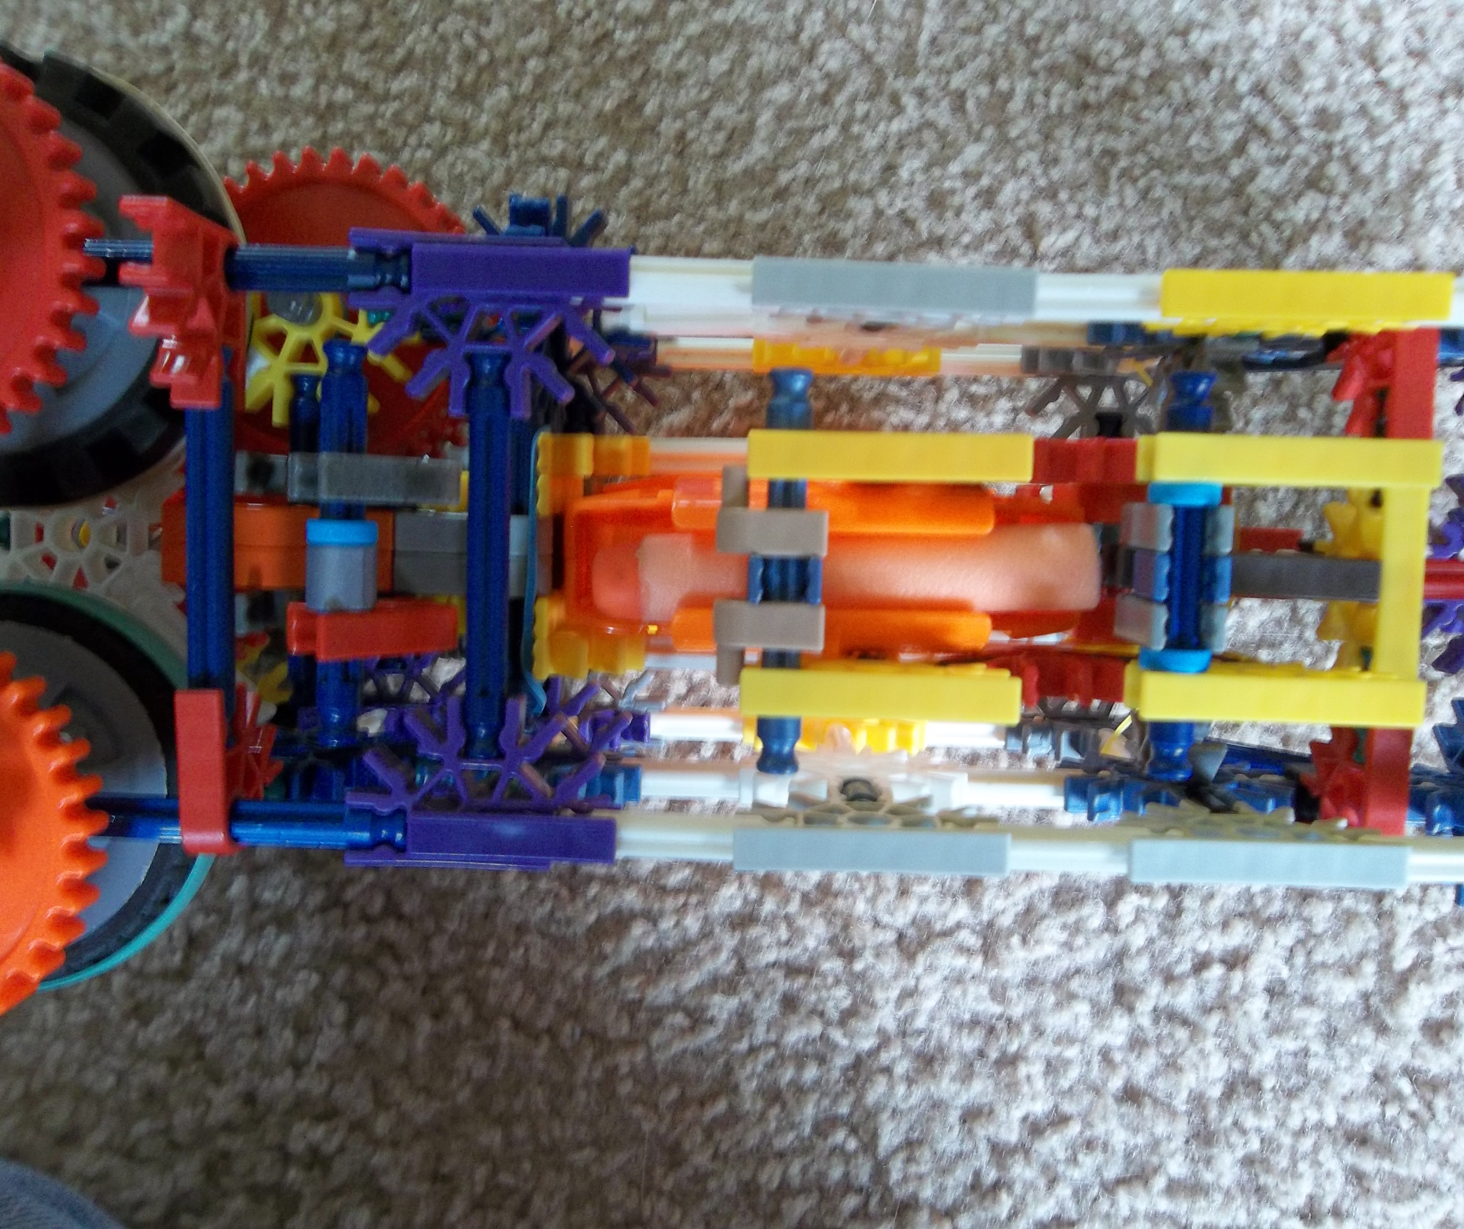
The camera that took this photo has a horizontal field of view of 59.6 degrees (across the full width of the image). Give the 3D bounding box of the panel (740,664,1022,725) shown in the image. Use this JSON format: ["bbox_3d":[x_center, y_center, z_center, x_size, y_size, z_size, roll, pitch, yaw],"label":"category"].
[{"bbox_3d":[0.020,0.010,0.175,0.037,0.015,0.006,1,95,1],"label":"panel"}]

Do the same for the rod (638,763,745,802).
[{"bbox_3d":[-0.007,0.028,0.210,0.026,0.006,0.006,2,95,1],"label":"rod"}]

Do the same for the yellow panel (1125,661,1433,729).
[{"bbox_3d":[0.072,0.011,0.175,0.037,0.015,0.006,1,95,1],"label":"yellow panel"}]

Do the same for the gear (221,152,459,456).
[{"bbox_3d":[-0.064,-0.044,0.202,0.056,0.006,0.056,1,95,1],"label":"gear"}]

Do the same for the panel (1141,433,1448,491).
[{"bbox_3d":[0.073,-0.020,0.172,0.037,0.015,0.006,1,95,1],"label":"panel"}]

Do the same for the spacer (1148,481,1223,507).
[{"bbox_3d":[0.060,-0.016,0.170,0.010,0.010,0.003,1,95,1],"label":"spacer"}]

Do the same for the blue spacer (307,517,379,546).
[{"bbox_3d":[-0.052,-0.011,0.170,0.010,0.010,0.003,2,95,1],"label":"blue spacer"}]

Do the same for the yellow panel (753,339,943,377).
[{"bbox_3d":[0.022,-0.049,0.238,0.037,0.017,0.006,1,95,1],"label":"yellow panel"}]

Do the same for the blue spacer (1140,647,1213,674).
[{"bbox_3d":[0.059,0.006,0.169,0.010,0.010,0.003,2,95,1],"label":"blue spacer"}]

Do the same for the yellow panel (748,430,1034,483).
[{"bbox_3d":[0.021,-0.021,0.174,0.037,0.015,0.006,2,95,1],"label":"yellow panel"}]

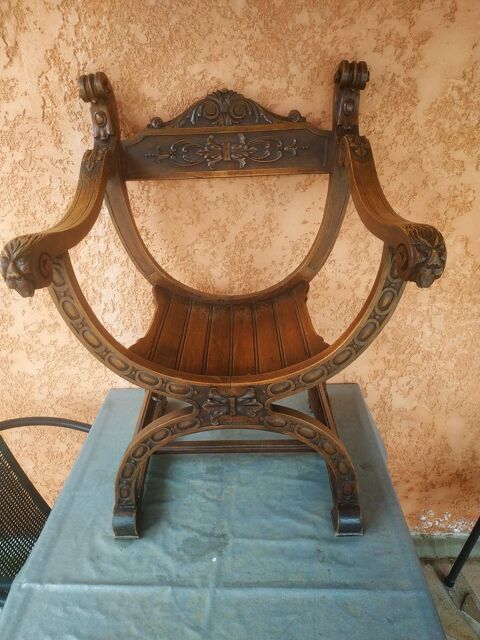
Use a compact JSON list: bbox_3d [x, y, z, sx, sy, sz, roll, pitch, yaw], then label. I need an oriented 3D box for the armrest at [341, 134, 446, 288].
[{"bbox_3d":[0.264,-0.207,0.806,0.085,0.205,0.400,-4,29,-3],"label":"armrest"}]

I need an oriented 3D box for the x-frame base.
[{"bbox_3d":[-0.014,0.207,1.121,0.570,0.410,0.460,-1,29,1],"label":"x-frame base"}]

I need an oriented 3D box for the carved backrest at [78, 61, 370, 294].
[{"bbox_3d":[-0.027,-0.294,1.027,0.600,0.510,0.090,-1,29,1],"label":"carved backrest"}]

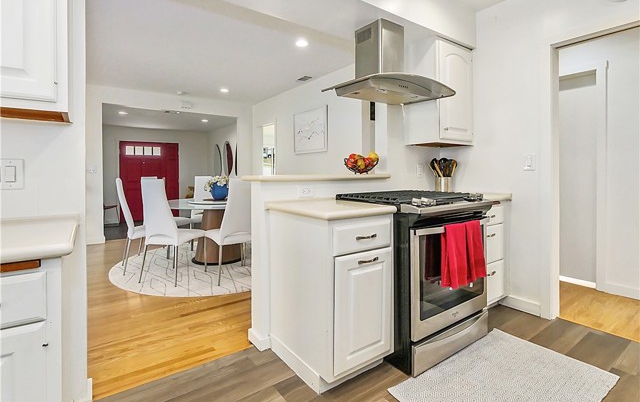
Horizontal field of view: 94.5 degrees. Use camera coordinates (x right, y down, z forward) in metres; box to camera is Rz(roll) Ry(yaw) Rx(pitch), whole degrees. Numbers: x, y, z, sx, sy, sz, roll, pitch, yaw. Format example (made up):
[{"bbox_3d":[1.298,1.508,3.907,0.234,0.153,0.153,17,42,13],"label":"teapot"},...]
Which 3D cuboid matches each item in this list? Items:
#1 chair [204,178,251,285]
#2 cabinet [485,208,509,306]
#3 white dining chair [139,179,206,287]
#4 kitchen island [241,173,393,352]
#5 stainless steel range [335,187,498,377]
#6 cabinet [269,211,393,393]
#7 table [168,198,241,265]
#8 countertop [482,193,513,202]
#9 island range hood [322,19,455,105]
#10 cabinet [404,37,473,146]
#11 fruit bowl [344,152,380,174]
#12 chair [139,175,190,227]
[{"bbox_3d":[-0.926,0.288,3.172,0.459,1.040,0.571,-2,4,-33],"label":"chair"},{"bbox_3d":[1.125,0.407,2.458,0.540,0.875,0.580,-3,5,-36],"label":"cabinet"},{"bbox_3d":[-1.505,0.283,3.021,0.440,1.000,0.530,1,4,16],"label":"white dining chair"},{"bbox_3d":[0.031,0.337,2.204,1.160,1.067,0.310,-3,5,-36],"label":"kitchen island"},{"bbox_3d":[0.622,0.422,2.038,0.770,0.930,0.700,-3,5,-36],"label":"stainless steel range"},{"bbox_3d":[0.056,0.490,1.790,0.490,0.933,0.622,-3,5,-36],"label":"cabinet"},{"bbox_3d":[-1.297,0.347,3.740,1.360,0.740,1.360,0,4,0],"label":"table"},{"bbox_3d":[1.133,-0.049,2.448,0.550,0.042,0.610,-3,5,-36],"label":"countertop"},{"bbox_3d":[0.512,-1.015,2.091,0.806,0.510,0.530,-3,5,-36],"label":"island range hood"},{"bbox_3d":[1.076,-0.913,2.657,0.561,0.816,0.311,-3,5,-36],"label":"cabinet"},{"bbox_3d":[0.347,-0.317,2.468,0.281,0.184,0.265,0,4,0],"label":"fruit bowl"},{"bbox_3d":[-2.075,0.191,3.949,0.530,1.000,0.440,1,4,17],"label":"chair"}]

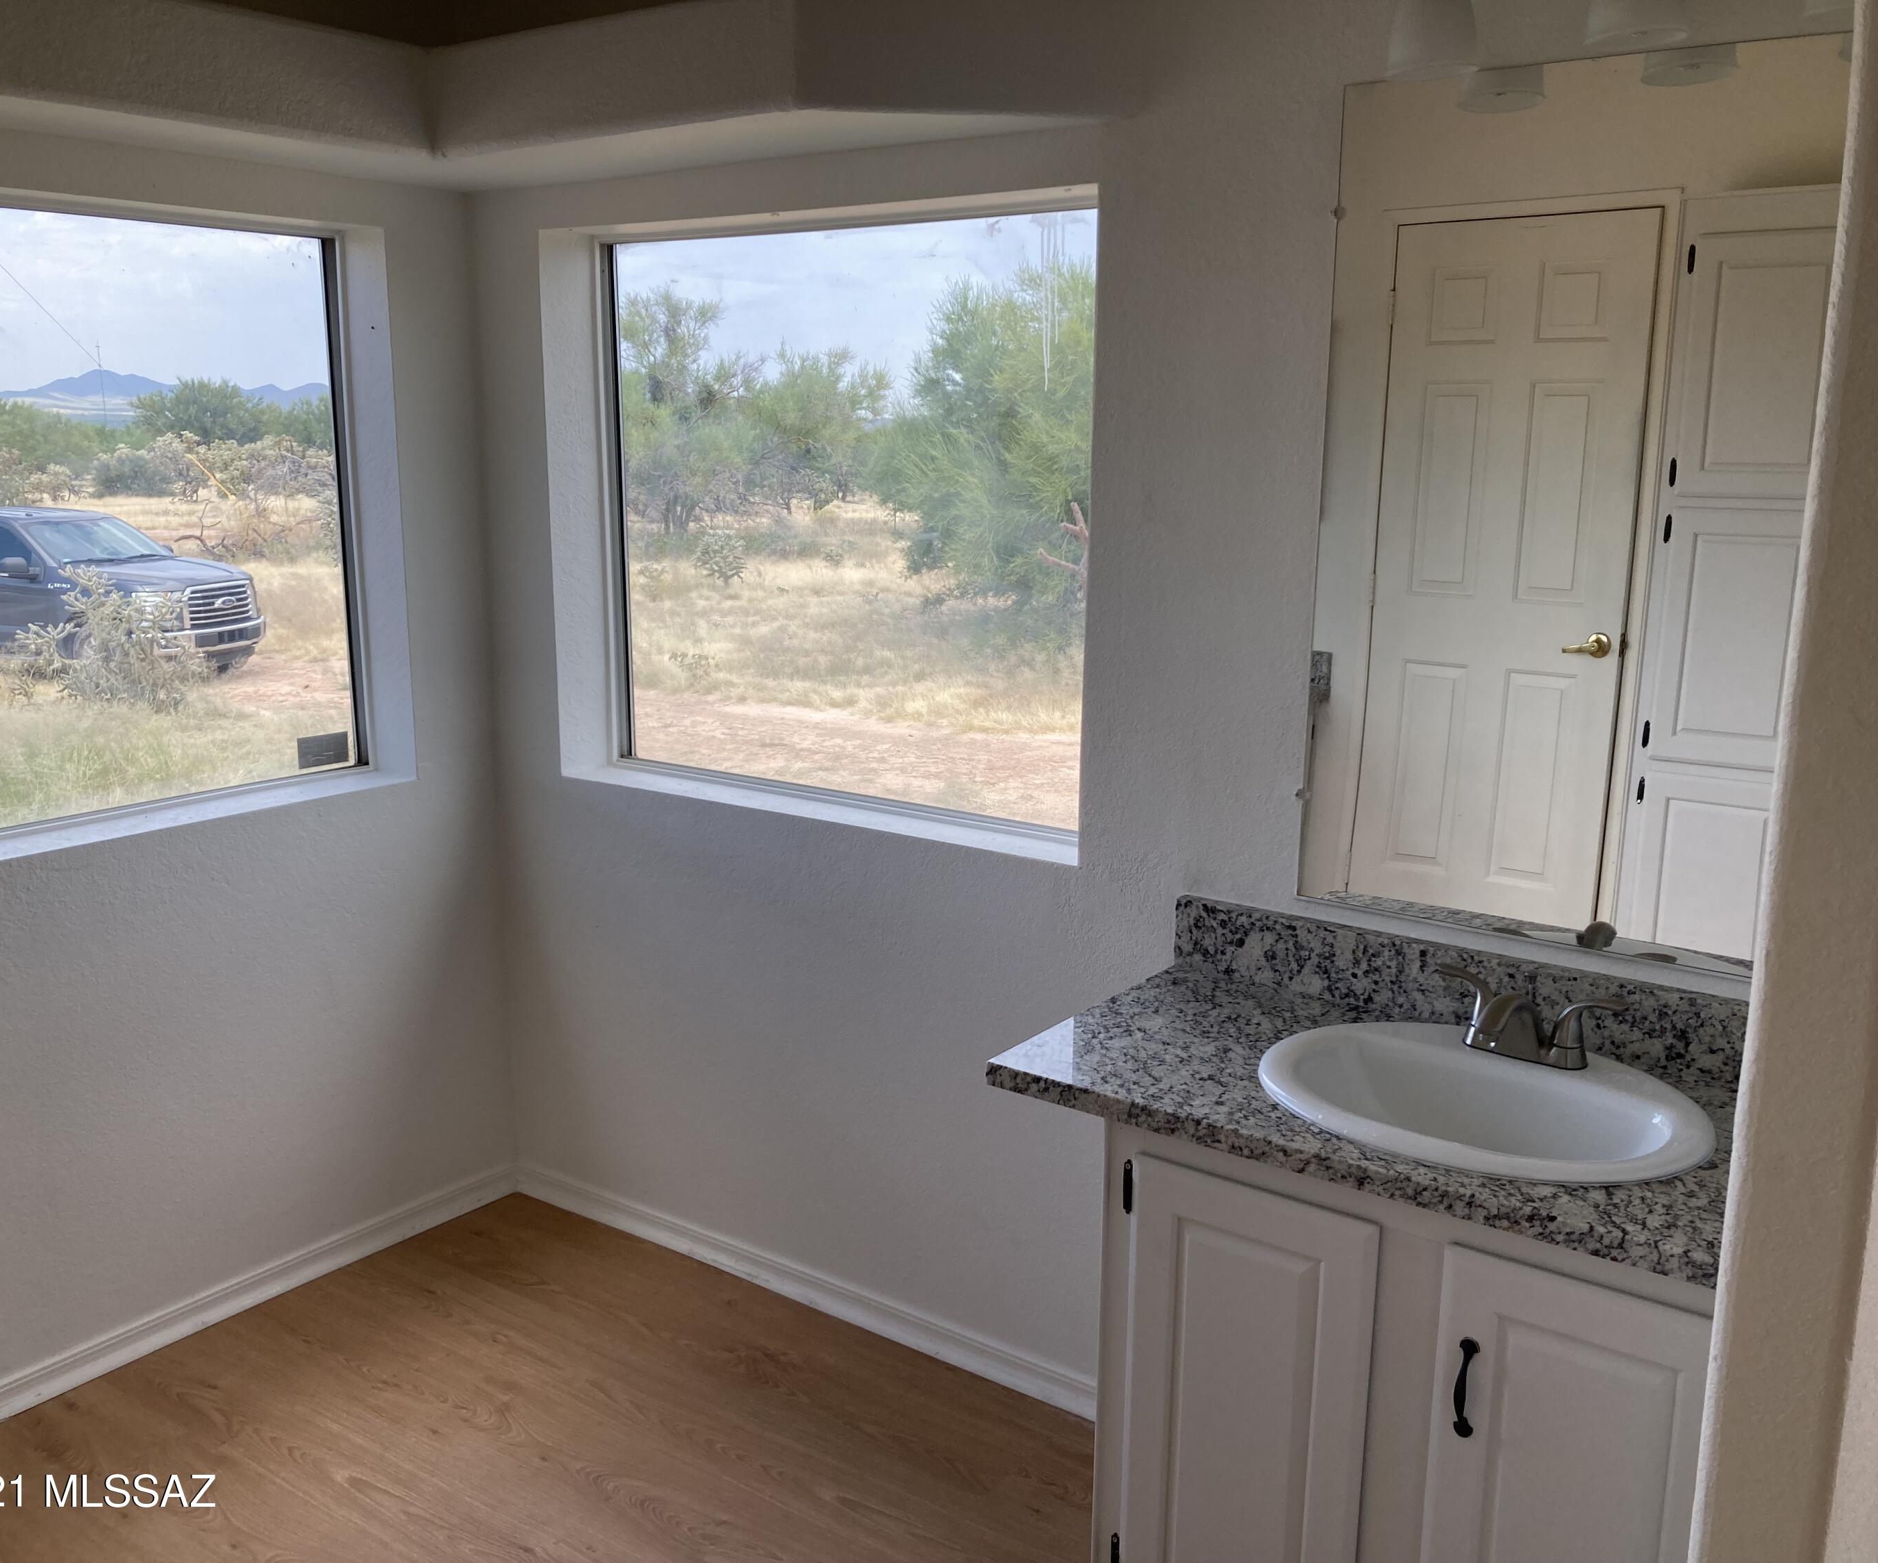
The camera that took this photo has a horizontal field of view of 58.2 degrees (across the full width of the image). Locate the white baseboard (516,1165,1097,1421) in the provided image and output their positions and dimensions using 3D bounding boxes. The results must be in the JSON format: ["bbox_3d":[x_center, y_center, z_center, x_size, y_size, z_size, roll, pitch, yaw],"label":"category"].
[{"bbox_3d":[-0.224,0.913,3.000,1.592,0.057,0.014,9,15,35],"label":"white baseboard"}]

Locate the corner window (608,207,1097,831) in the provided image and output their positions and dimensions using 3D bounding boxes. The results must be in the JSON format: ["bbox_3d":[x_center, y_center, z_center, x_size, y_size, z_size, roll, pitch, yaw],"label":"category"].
[{"bbox_3d":[-0.153,-0.446,2.878,1.123,0.971,0.080,9,15,35],"label":"corner window"}]

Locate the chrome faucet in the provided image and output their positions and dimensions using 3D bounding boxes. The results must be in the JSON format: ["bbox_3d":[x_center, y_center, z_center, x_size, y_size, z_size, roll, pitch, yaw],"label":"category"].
[{"bbox_3d":[0.692,0.294,2.014,0.230,0.099,0.163,9,15,35],"label":"chrome faucet"}]

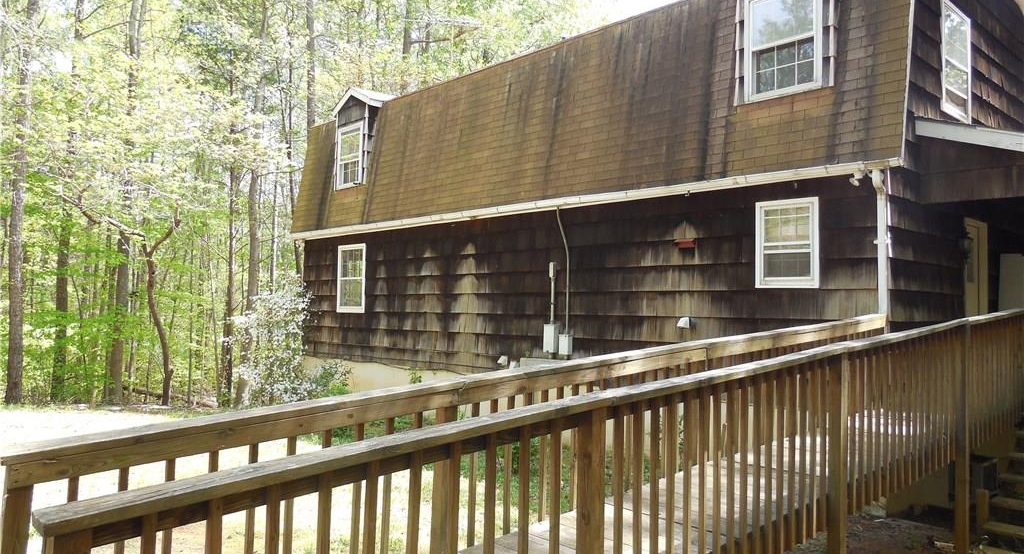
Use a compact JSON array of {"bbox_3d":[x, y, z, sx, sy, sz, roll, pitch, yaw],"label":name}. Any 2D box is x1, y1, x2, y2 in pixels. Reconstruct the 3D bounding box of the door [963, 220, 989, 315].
[{"bbox_3d":[6.545,0.276,10.504,1.020,2.100,0.120,4,-4,-43],"label":"door"}]

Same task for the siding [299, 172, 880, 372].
[{"bbox_3d":[-0.426,0.348,12.953,0.150,2.800,13.250,4,-4,-43],"label":"siding"}]

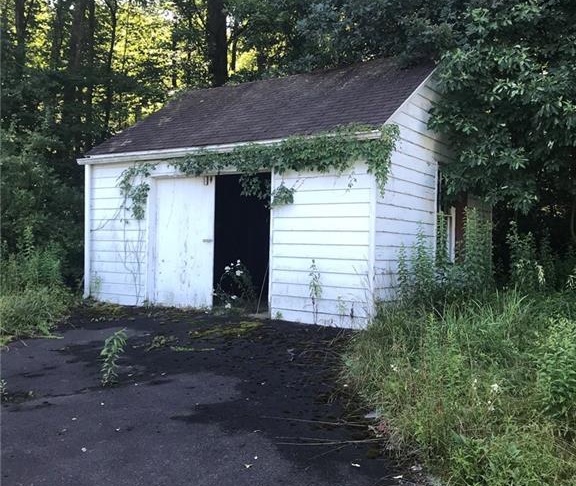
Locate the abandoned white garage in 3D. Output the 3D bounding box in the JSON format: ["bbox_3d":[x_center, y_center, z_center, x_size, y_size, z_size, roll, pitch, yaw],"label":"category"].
[{"bbox_3d":[0.256,-1.215,13.426,6.768,4.977,6.390,1,-1,33],"label":"abandoned white garage"}]

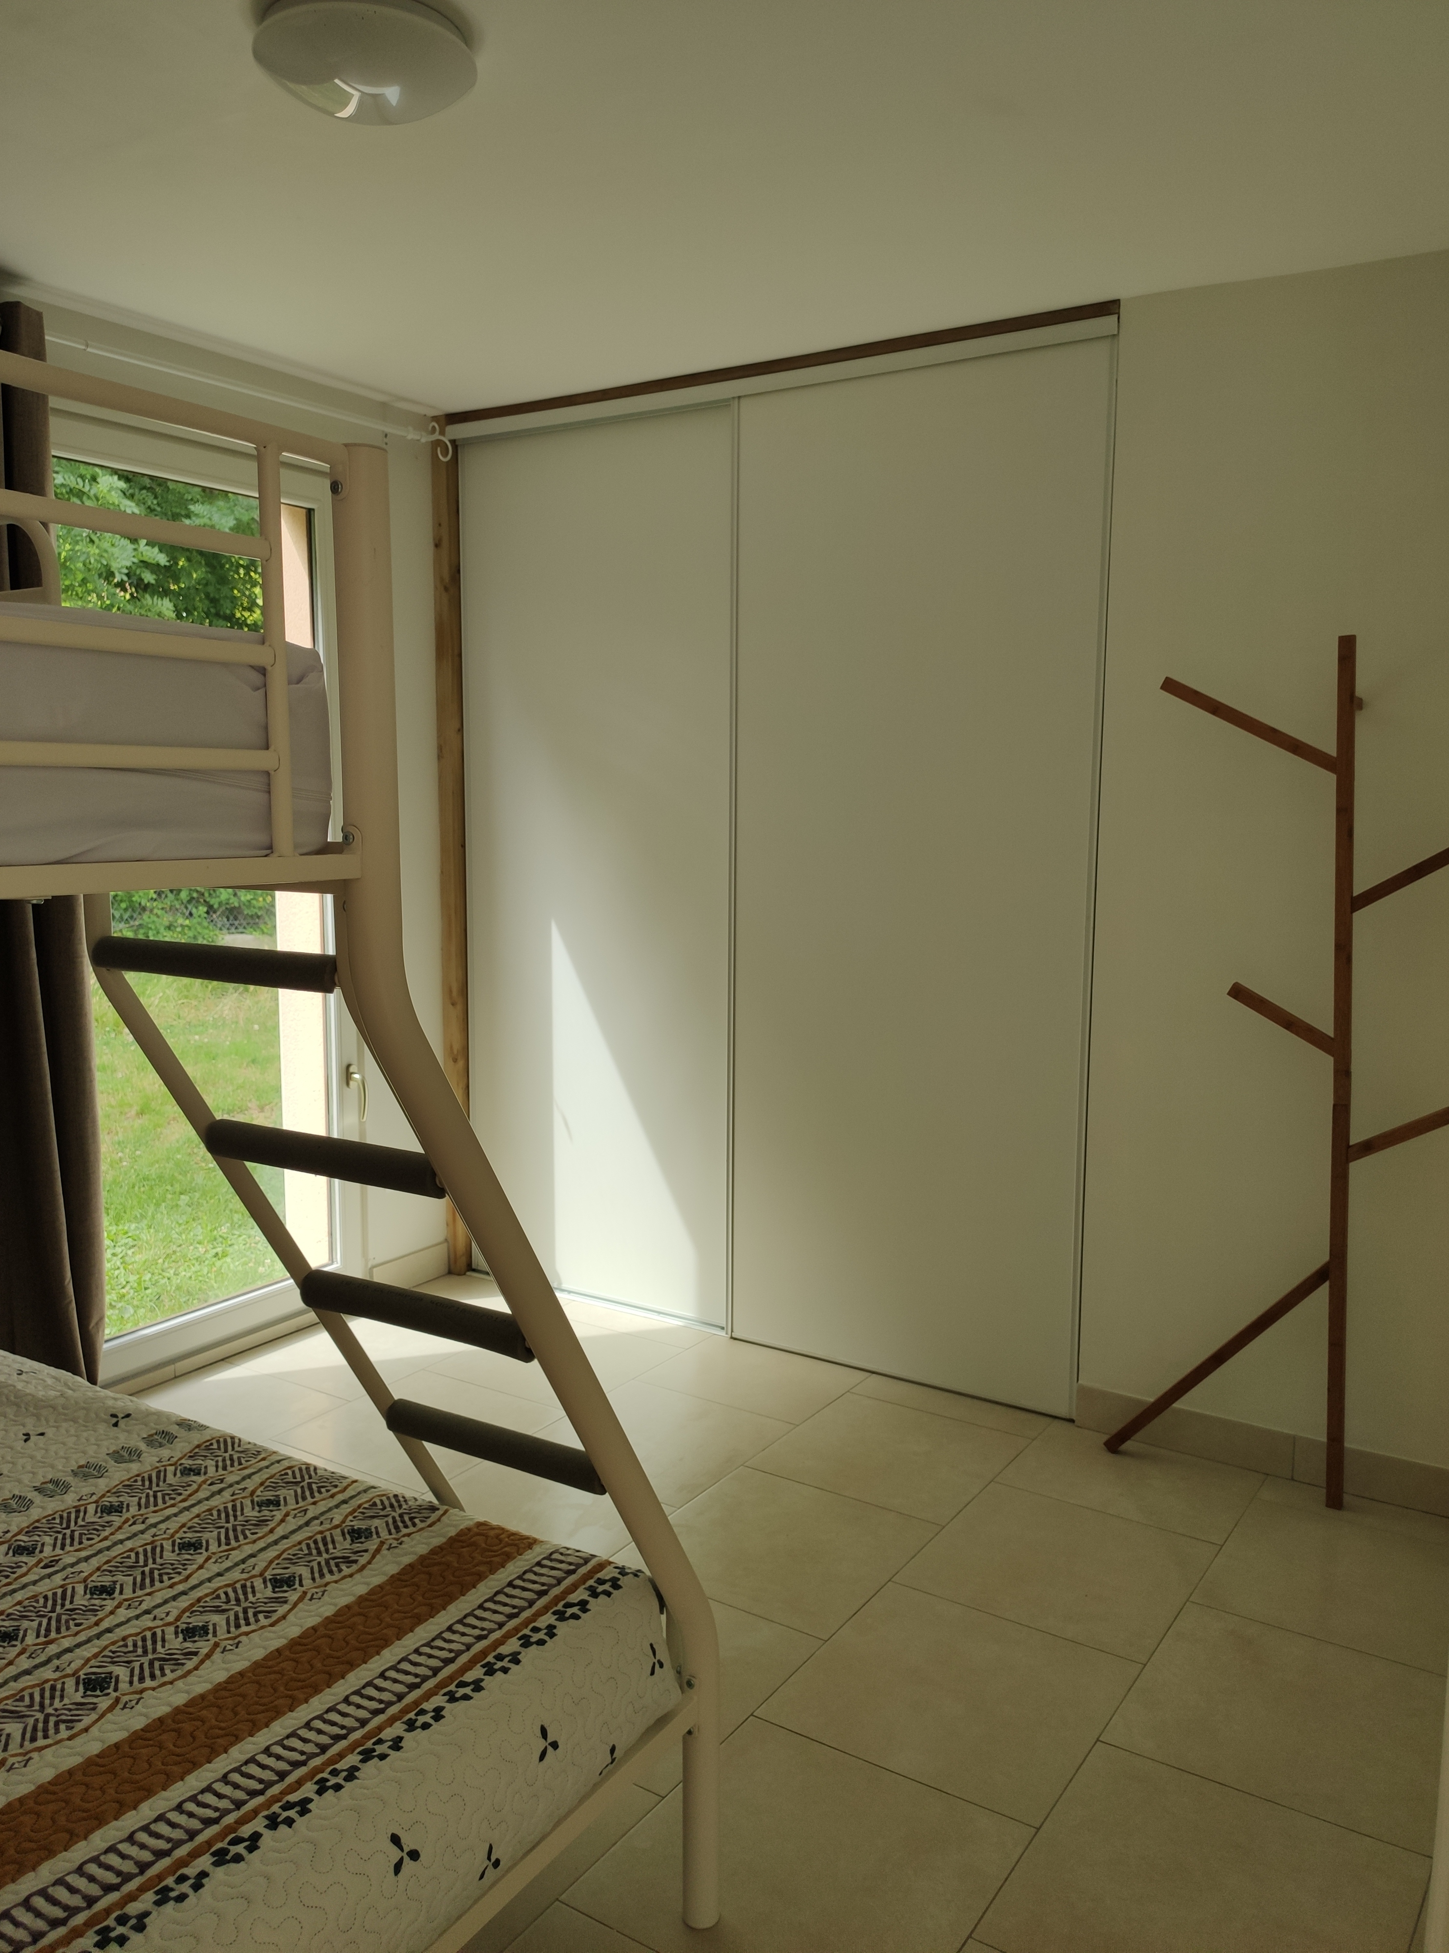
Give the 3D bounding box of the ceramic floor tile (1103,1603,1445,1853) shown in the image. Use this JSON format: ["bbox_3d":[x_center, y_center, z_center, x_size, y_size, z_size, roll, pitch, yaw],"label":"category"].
[{"bbox_3d":[0.872,1.130,2.237,0.460,0.010,0.457,5,9,33],"label":"ceramic floor tile"}]

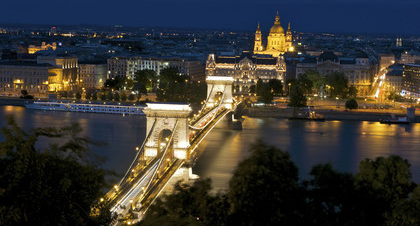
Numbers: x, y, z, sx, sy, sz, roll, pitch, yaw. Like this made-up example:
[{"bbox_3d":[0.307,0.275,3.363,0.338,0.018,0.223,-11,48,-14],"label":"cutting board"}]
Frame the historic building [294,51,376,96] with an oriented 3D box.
[{"bbox_3d":[118.150,-37.820,697.360,70.000,39.000,58.000,2,6,7],"label":"historic building"}]

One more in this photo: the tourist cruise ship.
[{"bbox_3d":[-91.030,-5.100,570.570,116.000,8.000,11.500,3,6,16],"label":"tourist cruise ship"}]

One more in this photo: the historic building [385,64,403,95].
[{"bbox_3d":[188.690,-33.890,723.690,27.000,29.000,26.000,2,6,7],"label":"historic building"}]

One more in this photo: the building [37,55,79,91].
[{"bbox_3d":[-144.090,-37.500,675.550,26.000,30.500,41.000,4,7,20],"label":"building"}]

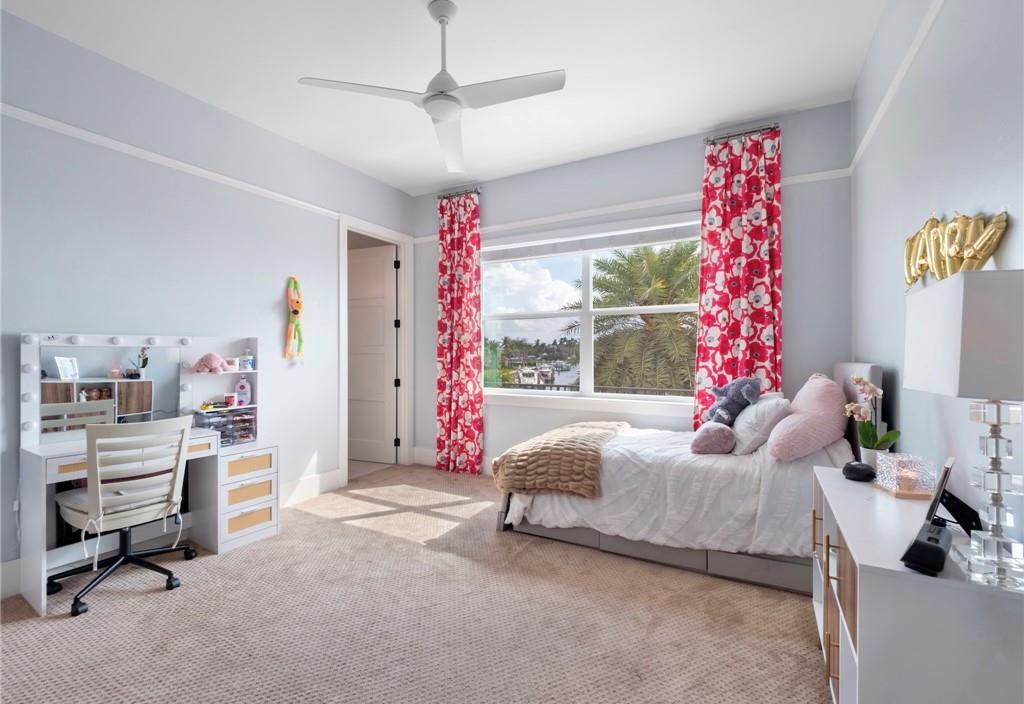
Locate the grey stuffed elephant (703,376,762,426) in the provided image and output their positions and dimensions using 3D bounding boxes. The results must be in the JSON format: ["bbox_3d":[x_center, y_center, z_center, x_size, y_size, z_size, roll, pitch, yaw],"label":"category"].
[{"bbox_3d":[1.523,0.352,2.860,0.340,0.350,0.280,0,0,6],"label":"grey stuffed elephant"}]

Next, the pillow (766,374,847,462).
[{"bbox_3d":[1.759,0.394,2.536,0.420,0.490,0.560,0,0,27],"label":"pillow"}]

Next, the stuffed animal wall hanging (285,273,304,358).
[{"bbox_3d":[-1.793,-0.291,3.444,0.090,0.680,0.140,0,0,31],"label":"stuffed animal wall hanging"}]

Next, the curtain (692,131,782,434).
[{"bbox_3d":[1.730,-0.193,3.178,0.580,2.870,0.130,0,0,27],"label":"curtain"}]

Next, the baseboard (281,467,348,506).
[{"bbox_3d":[-1.720,1.175,3.631,0.020,0.170,0.580,0,0,31],"label":"baseboard"}]

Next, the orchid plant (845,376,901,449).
[{"bbox_3d":[1.419,0.250,1.630,0.180,0.310,0.180,0,0,31],"label":"orchid plant"}]

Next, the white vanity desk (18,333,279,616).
[{"bbox_3d":[-2.091,0.580,2.518,0.410,1.355,1.100,0,0,32],"label":"white vanity desk"}]

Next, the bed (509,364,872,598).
[{"bbox_3d":[1.098,0.658,2.921,2.080,1.180,1.060,0,0,27],"label":"bed"}]

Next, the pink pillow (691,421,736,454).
[{"bbox_3d":[1.323,0.565,2.720,0.270,0.210,0.250,0,0,27],"label":"pink pillow"}]

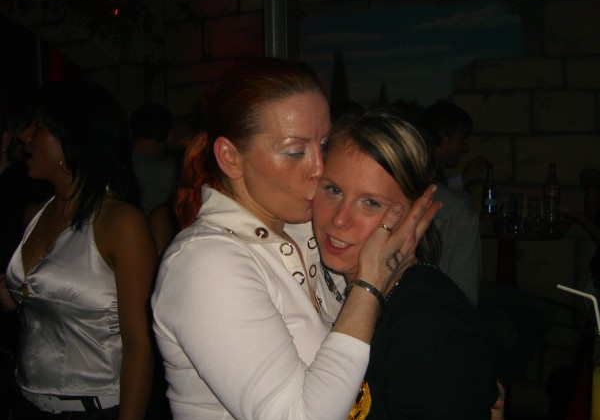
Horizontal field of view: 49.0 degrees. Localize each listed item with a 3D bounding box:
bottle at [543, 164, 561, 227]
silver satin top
[{"bbox_3d":[1.167,-0.067,3.050,0.078,0.295,0.078,0,4,0],"label":"bottle"},{"bbox_3d":[-0.565,0.210,1.620,0.350,0.490,0.270,3,5,40],"label":"silver satin top"}]

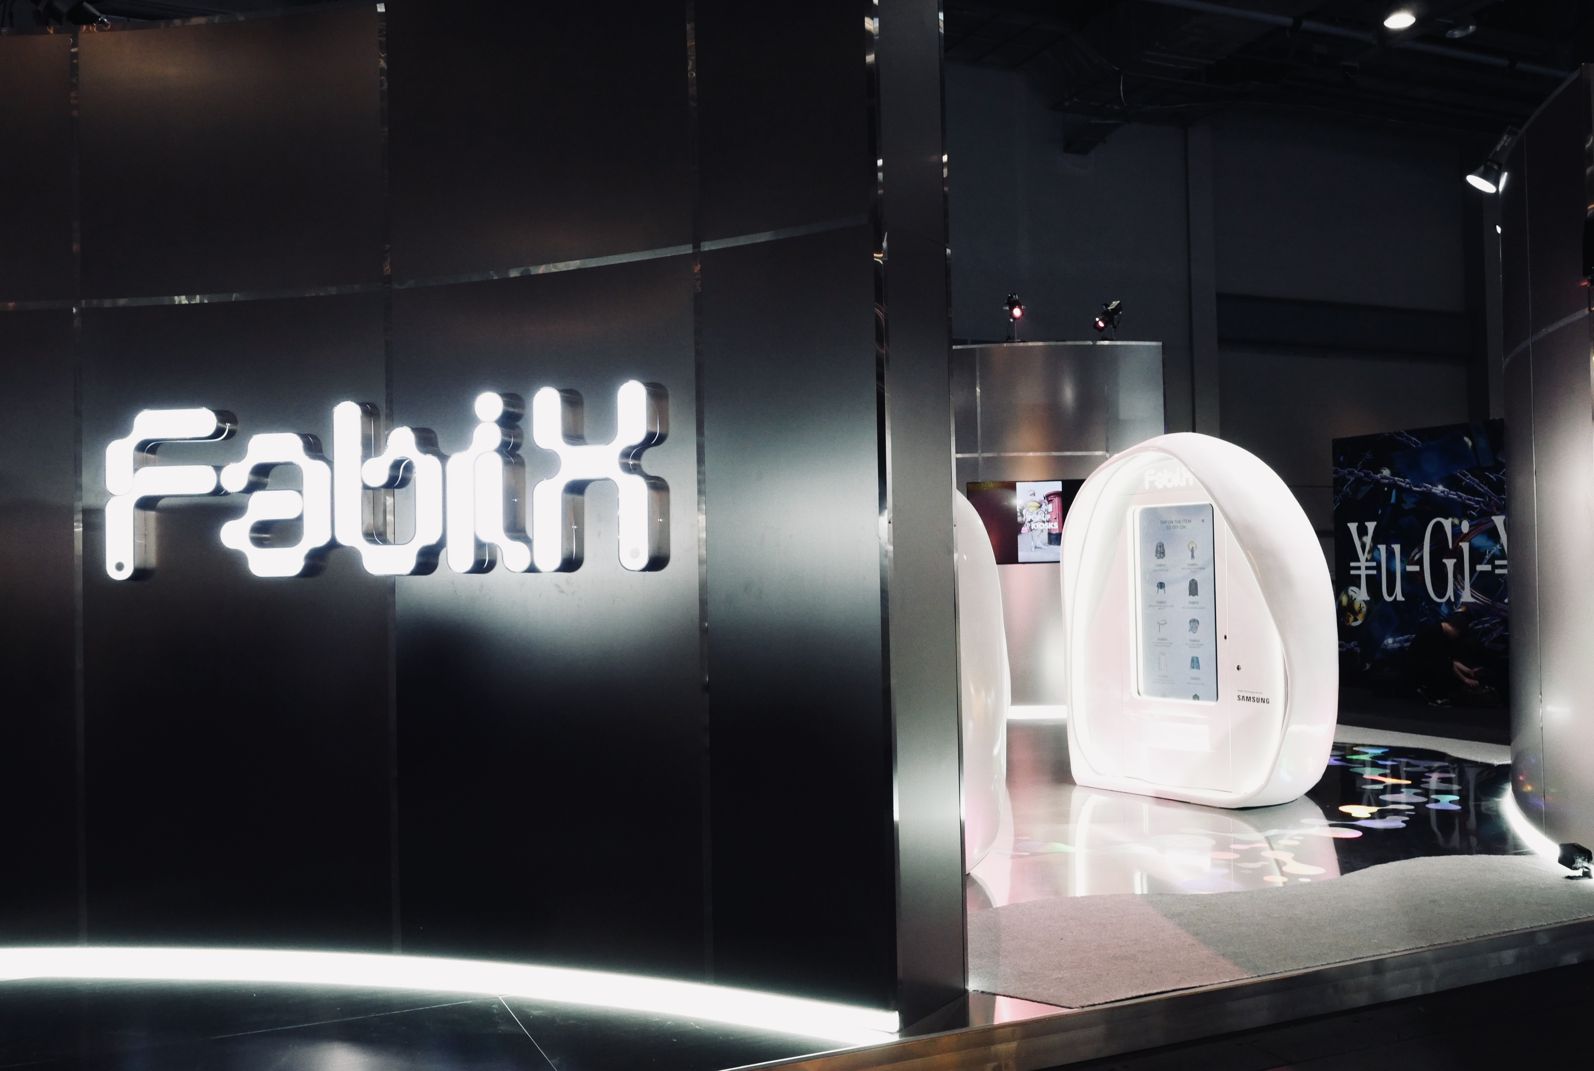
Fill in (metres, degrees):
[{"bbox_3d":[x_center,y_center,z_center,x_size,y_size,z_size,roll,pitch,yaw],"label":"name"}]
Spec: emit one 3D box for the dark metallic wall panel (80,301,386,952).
[{"bbox_3d":[-2.094,0.326,5.162,1.228,2.428,0.060,-2,-2,9],"label":"dark metallic wall panel"}]

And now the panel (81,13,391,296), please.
[{"bbox_3d":[-2.136,-1.428,5.215,1.228,1.034,0.060,-2,-2,9],"label":"panel"}]

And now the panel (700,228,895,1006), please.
[{"bbox_3d":[-0.007,0.255,4.441,0.650,2.428,0.060,-2,-2,30],"label":"panel"}]

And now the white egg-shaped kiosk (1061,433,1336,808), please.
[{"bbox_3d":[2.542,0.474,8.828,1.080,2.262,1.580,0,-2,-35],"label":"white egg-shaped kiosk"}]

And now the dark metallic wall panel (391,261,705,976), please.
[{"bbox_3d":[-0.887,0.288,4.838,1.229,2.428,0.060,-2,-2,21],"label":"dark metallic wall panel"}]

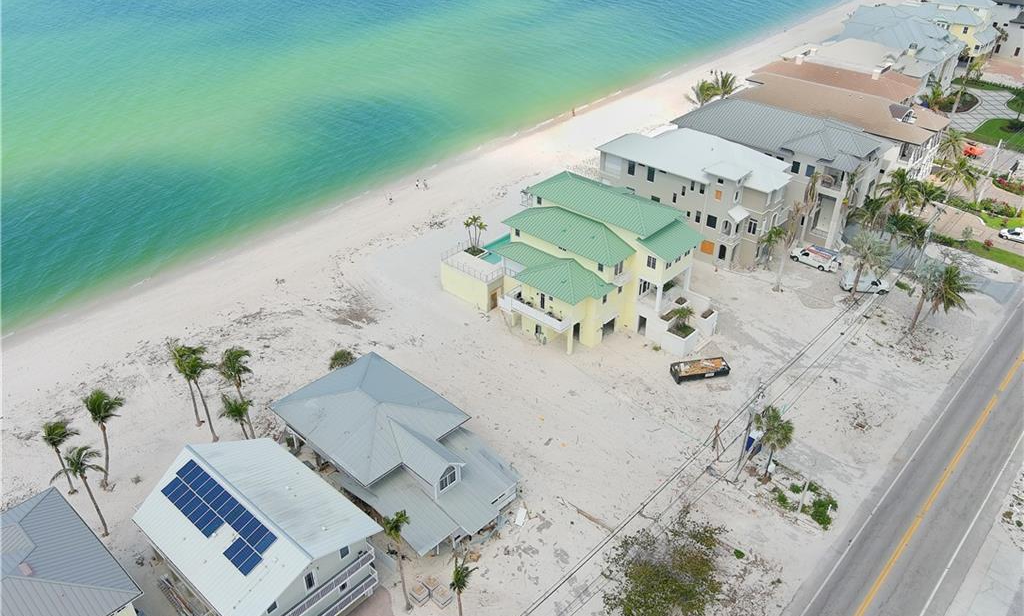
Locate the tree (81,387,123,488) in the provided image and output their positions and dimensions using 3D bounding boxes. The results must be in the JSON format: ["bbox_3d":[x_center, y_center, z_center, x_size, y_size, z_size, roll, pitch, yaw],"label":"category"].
[{"bbox_3d":[-35.730,12.004,73.495,4.000,11.300,3.600,0,33,0],"label":"tree"}]

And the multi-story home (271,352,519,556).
[{"bbox_3d":[-10.767,12.975,77.851,25.000,7.300,13.900,26,42,35],"label":"multi-story home"}]

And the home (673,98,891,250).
[{"bbox_3d":[39.375,-22.620,124.667,28.200,14.800,14.800,26,42,35],"label":"home"}]

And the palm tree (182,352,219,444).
[{"bbox_3d":[-31.740,9.520,84.950,3.900,10.570,3.900,-2,32,0],"label":"palm tree"}]

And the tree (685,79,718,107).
[{"bbox_3d":[35.328,-38.377,155.168,6.200,8.200,6.200,0,33,0],"label":"tree"}]

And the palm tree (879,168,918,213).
[{"bbox_3d":[55.621,-15.407,119.583,6.000,8.000,6.000,26,42,35],"label":"palm tree"}]

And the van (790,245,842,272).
[{"bbox_3d":[42.600,-7.030,115.750,2.050,2.200,6.100,-28,41,-36],"label":"van"}]

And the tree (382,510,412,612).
[{"bbox_3d":[-8.296,19.354,62.409,2.400,11.000,2.400,0,33,0],"label":"tree"}]

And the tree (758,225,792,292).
[{"bbox_3d":[35.760,-6.680,109.520,4.600,8.570,4.600,-2,32,0],"label":"tree"}]

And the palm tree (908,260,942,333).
[{"bbox_3d":[49.330,-1.090,99.480,4.200,9.160,4.200,-2,32,0],"label":"palm tree"}]

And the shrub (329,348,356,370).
[{"bbox_3d":[-19.451,6.093,94.797,3.200,2.300,3.100,25,41,34],"label":"shrub"}]

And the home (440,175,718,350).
[{"bbox_3d":[8.668,-6.306,100.648,31.700,14.300,18.500,26,42,35],"label":"home"}]

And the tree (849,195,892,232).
[{"bbox_3d":[53.040,-13.210,121.170,6.000,6.400,6.000,-2,32,0],"label":"tree"}]

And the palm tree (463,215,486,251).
[{"bbox_3d":[-5.060,-10.050,111.840,3.200,4.790,3.000,-2,32,0],"label":"palm tree"}]

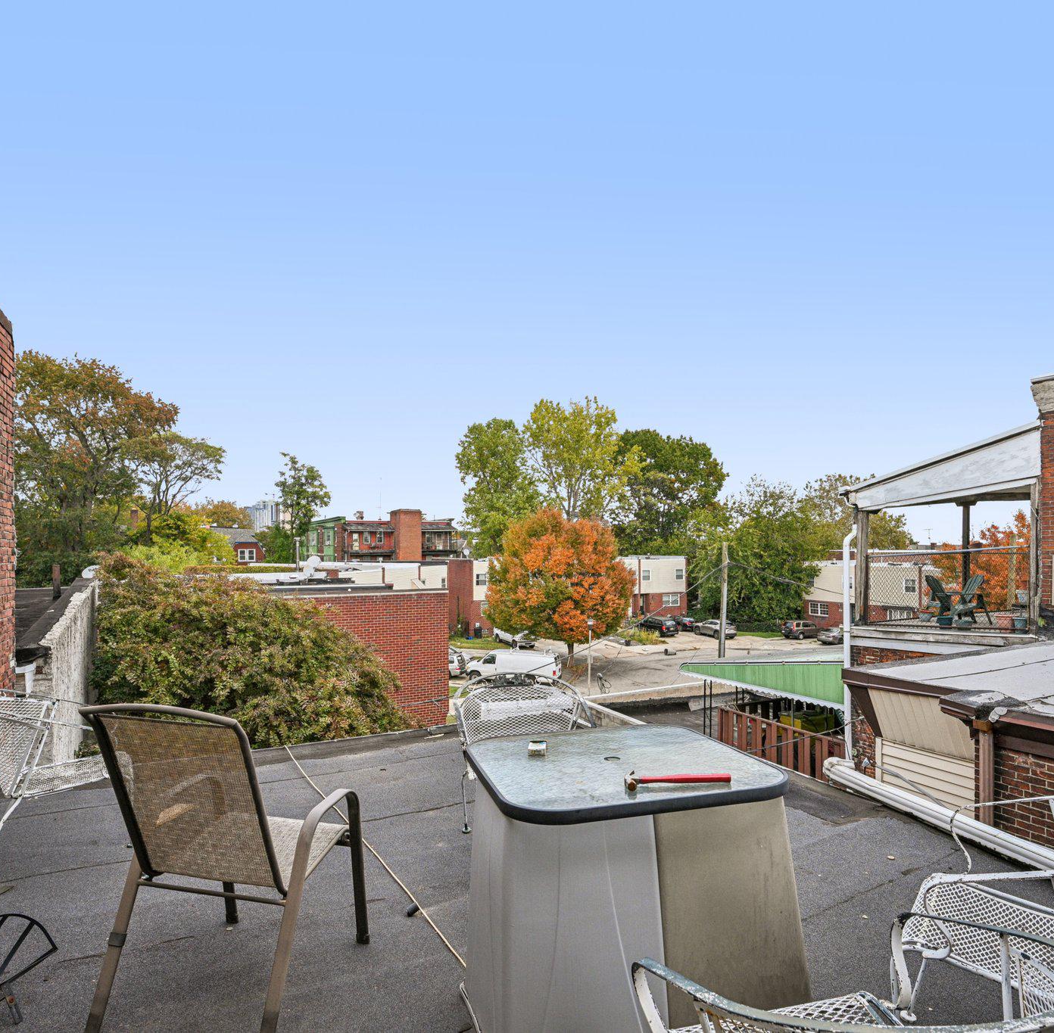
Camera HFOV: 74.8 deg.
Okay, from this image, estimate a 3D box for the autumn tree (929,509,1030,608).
[{"bbox_3d":[33.300,4.600,50.000,9.300,10.400,9.300,0,-2,0],"label":"autumn tree"}]

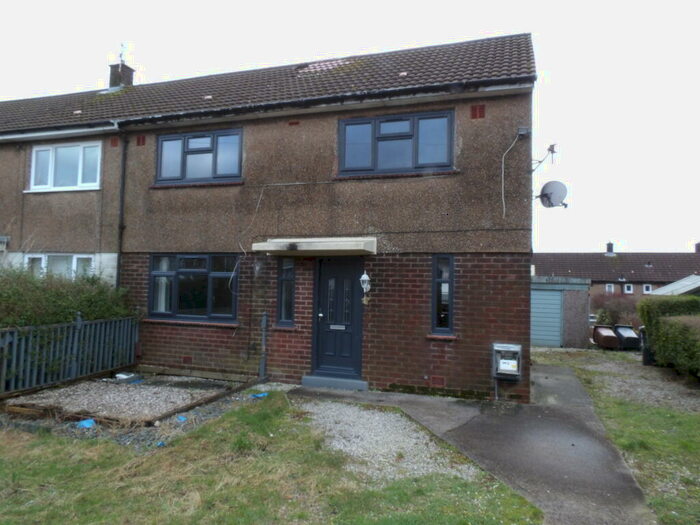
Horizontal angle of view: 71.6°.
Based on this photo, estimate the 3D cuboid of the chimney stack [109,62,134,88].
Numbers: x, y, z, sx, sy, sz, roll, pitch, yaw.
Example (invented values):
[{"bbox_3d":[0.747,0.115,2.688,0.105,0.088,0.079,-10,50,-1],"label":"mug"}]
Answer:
[{"bbox_3d":[-6.434,-5.152,13.673,0.496,0.720,0.470,0,-3,18],"label":"chimney stack"}]

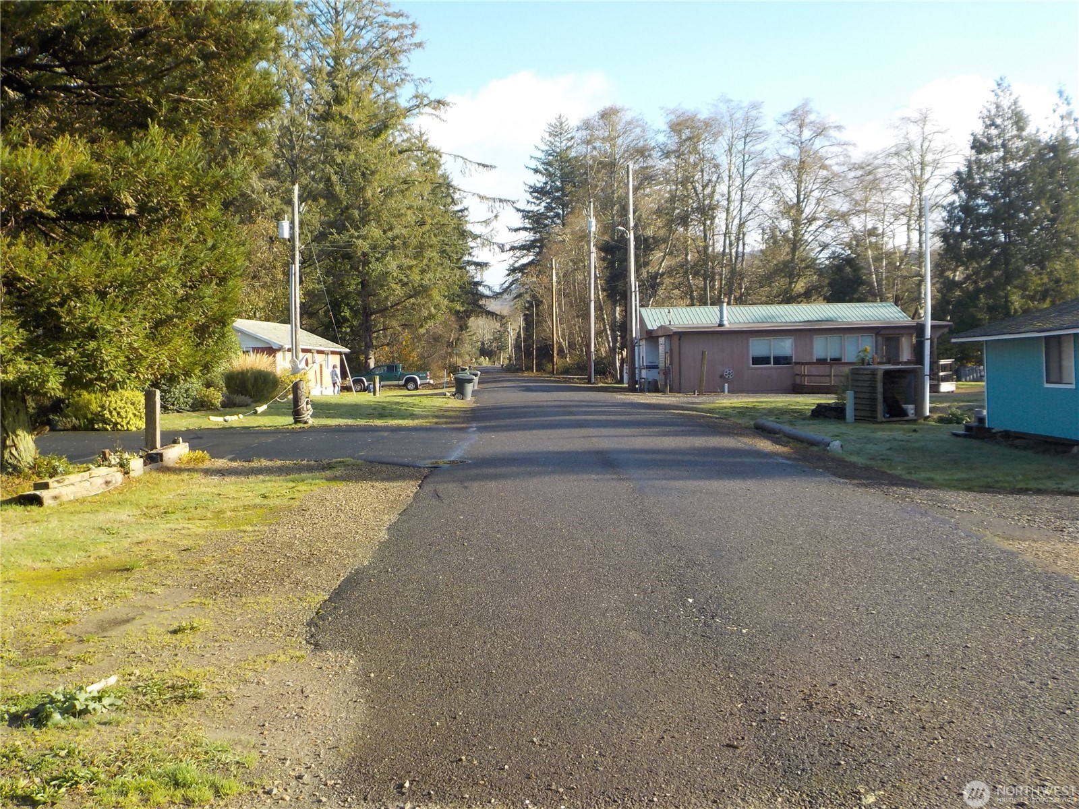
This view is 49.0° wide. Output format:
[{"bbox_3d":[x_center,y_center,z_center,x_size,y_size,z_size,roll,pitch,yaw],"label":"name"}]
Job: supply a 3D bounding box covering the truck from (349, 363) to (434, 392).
[{"bbox_3d":[-9.346,-1.668,74.400,5.400,1.720,1.850,-1,2,-2],"label":"truck"}]

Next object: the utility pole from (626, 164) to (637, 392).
[{"bbox_3d":[4.450,-6.138,57.500,0.330,11.010,0.330,-1,2,0],"label":"utility pole"}]

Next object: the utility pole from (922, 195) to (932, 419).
[{"bbox_3d":[10.786,-2.718,33.000,0.170,6.140,0.170,-1,2,0],"label":"utility pole"}]

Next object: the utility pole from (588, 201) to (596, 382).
[{"bbox_3d":[3.353,-7.194,76.000,0.320,11.740,0.320,-1,2,0],"label":"utility pole"}]

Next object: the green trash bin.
[{"bbox_3d":[-3.244,-0.751,51.500,0.870,1.120,0.750,0,2,18],"label":"green trash bin"}]

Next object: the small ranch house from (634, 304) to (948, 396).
[{"bbox_3d":[11.900,-2.742,57.300,13.200,4.050,8.800,-1,2,-3],"label":"small ranch house"}]

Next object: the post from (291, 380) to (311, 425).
[{"bbox_3d":[-6.456,-0.057,32.000,0.400,1.220,0.400,-1,2,0],"label":"post"}]

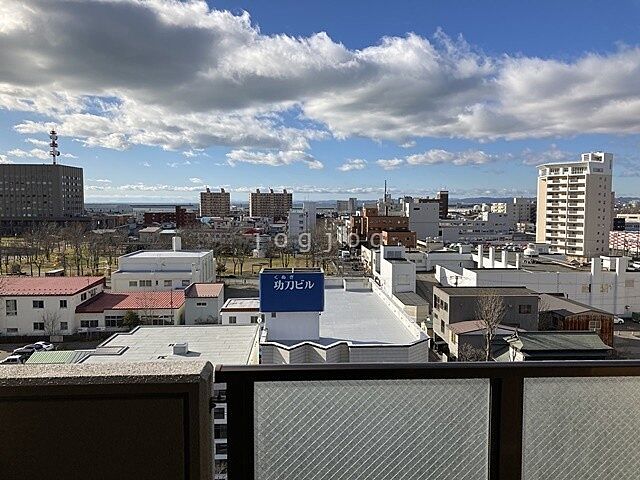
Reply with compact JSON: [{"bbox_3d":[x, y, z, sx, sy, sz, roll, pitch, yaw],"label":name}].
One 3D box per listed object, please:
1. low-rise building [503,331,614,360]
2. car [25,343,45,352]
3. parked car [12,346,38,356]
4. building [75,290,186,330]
[{"bbox_3d":[31.288,14.310,67.700,11.600,5.000,6.200,0,4,-3],"label":"low-rise building"},{"bbox_3d":[-41.620,15.780,75.140,3.900,1.500,1.700,0,4,-1],"label":"car"},{"bbox_3d":[-42.010,15.890,73.540,3.900,1.500,1.700,0,4,-1],"label":"parked car"},{"bbox_3d":[-31.664,12.638,89.688,15.800,5.200,13.000,0,4,-3],"label":"building"}]

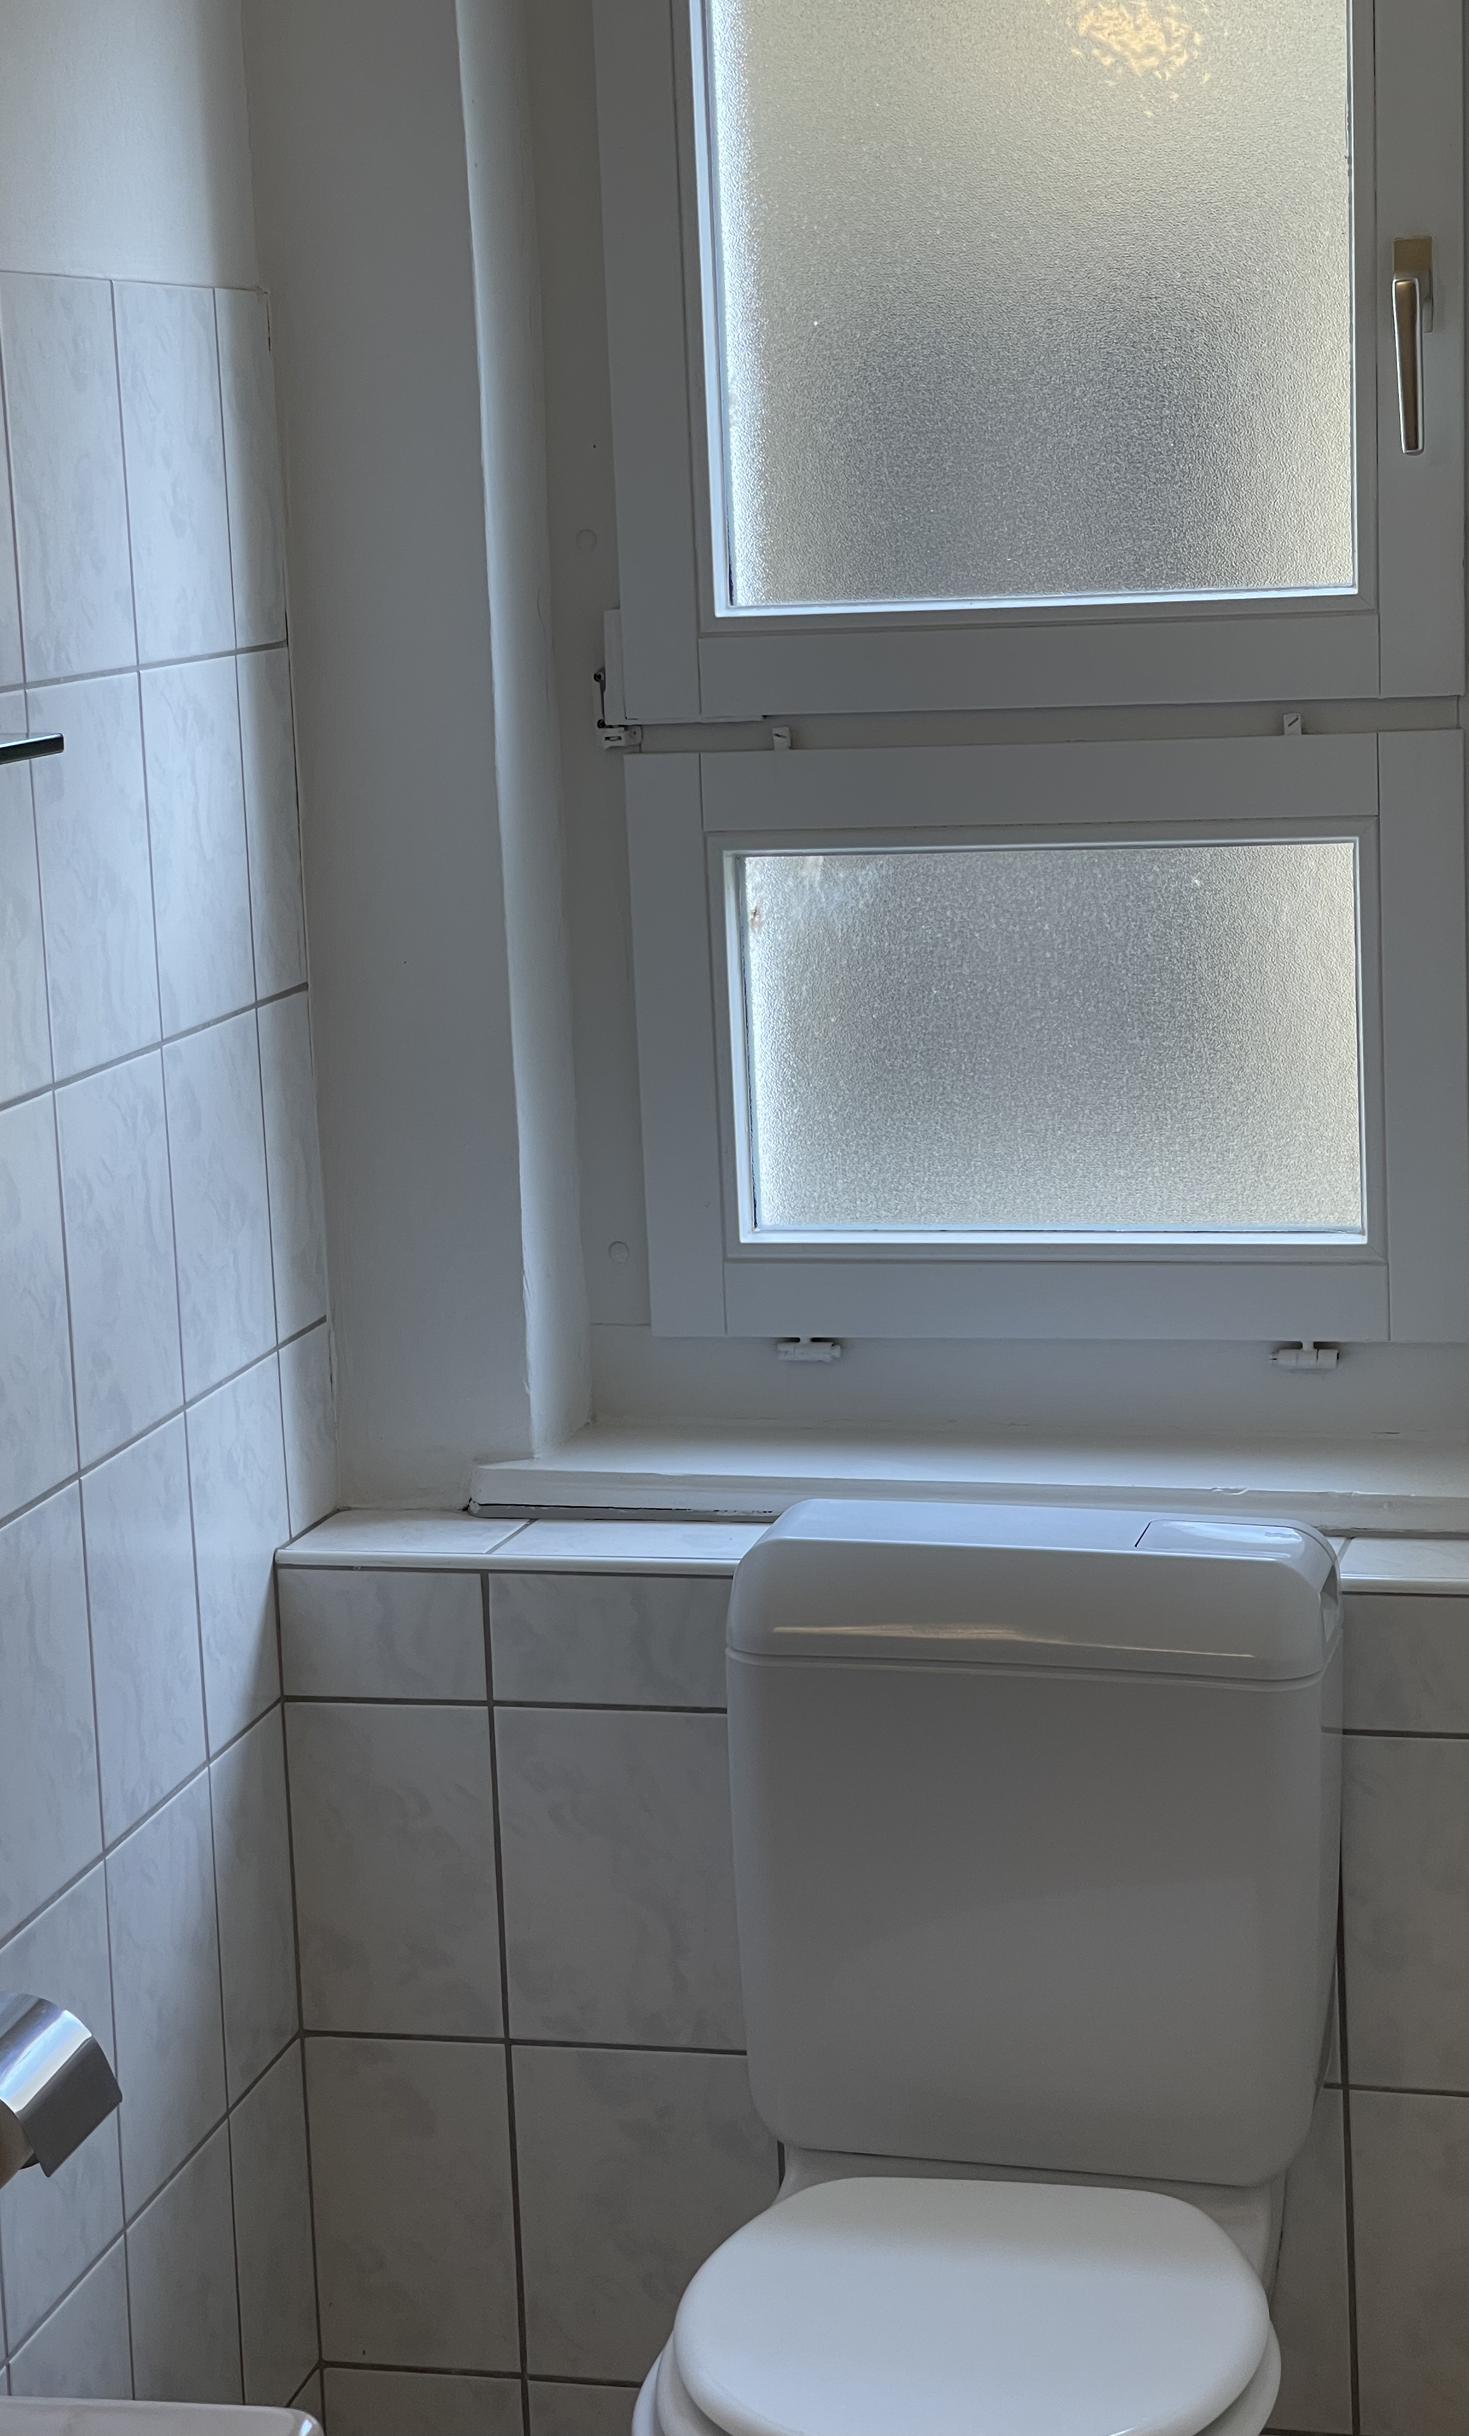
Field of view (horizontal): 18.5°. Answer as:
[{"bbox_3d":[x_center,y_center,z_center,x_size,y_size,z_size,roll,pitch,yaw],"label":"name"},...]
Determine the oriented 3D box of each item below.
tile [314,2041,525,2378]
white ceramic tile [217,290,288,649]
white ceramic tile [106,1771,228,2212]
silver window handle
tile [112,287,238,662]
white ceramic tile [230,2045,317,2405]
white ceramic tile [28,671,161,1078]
[{"bbox_3d":[-0.235,0.725,3.316,0.156,0.249,0.009,0,9,16],"label":"tile"},{"bbox_3d":[-0.350,-0.537,3.231,0.009,0.251,0.114,0,10,13],"label":"white ceramic tile"},{"bbox_3d":[-0.385,0.520,3.028,0.009,0.248,0.199,0,10,13],"label":"white ceramic tile"},{"bbox_3d":[0.469,-0.604,3.120,0.028,0.149,0.048,0,10,14],"label":"silver window handle"},{"bbox_3d":[-0.384,-0.508,3.072,0.009,0.249,0.200,0,10,13],"label":"tile"},{"bbox_3d":[-0.335,0.737,3.244,0.009,0.248,0.158,0,10,13],"label":"white ceramic tile"},{"bbox_3d":[-0.415,-0.224,2.902,0.009,0.248,0.199,0,10,13],"label":"white ceramic tile"}]

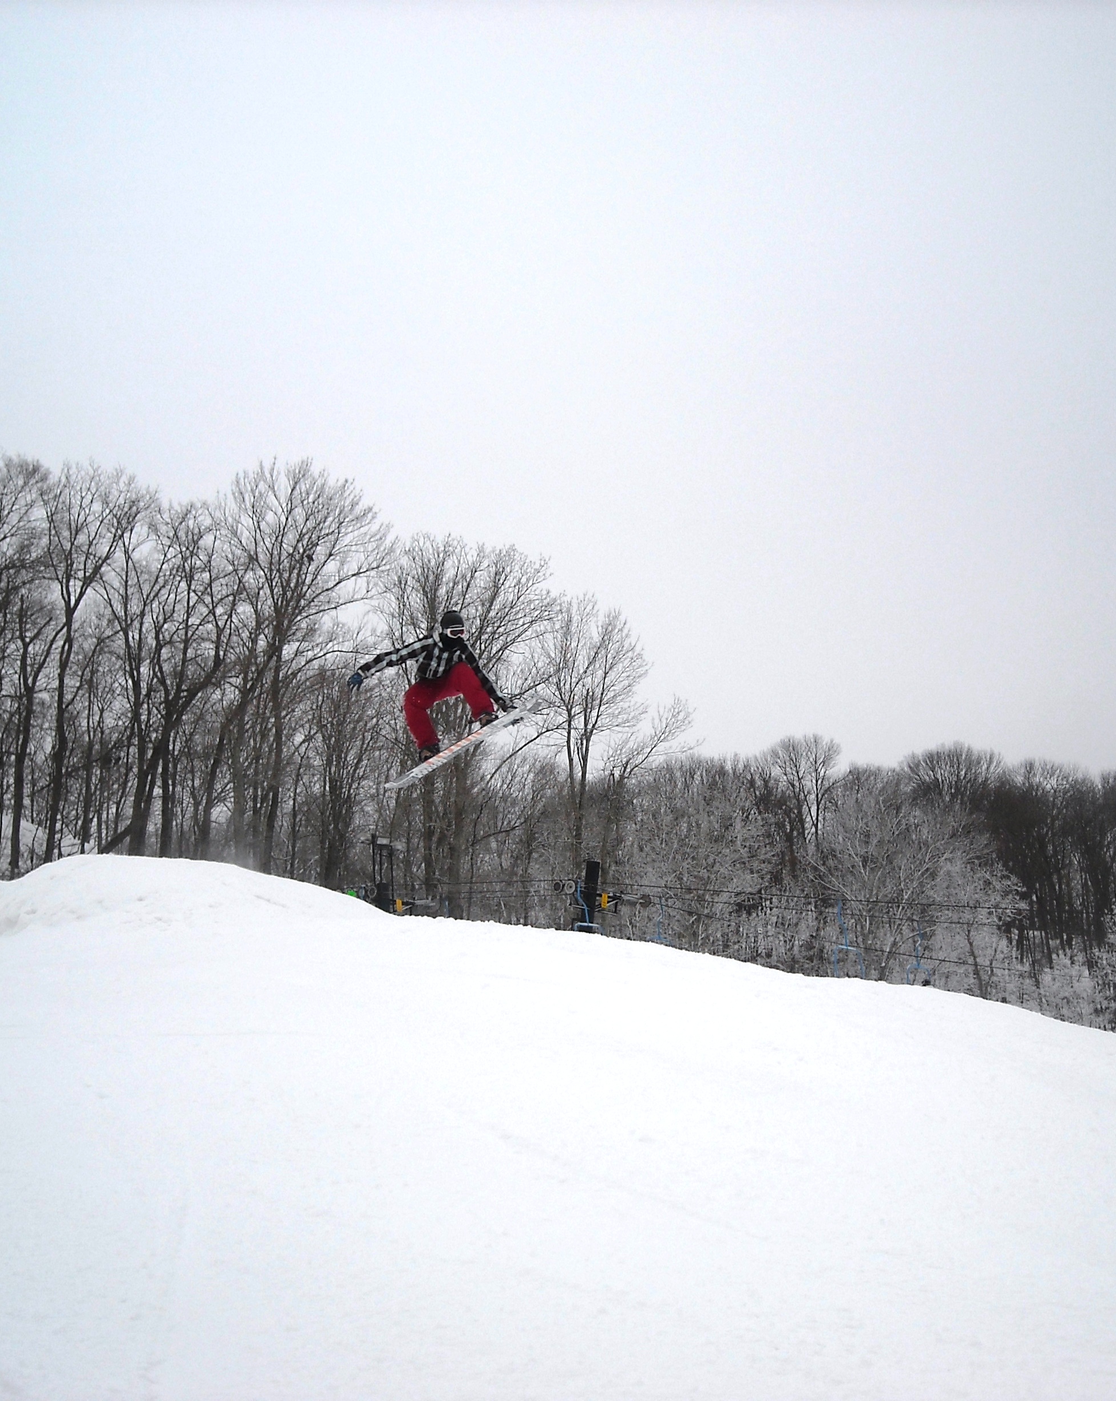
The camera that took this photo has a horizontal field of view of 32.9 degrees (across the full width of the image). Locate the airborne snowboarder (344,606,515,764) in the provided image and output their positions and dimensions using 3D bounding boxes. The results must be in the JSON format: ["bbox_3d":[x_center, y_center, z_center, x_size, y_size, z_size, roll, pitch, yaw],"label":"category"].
[{"bbox_3d":[-0.961,-0.122,14.300,1.150,1.200,0.750,3,-7,-30],"label":"airborne snowboarder"}]

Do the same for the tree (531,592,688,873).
[{"bbox_3d":[2.249,2.439,82.000,6.600,14.300,6.400,0,-6,0],"label":"tree"}]

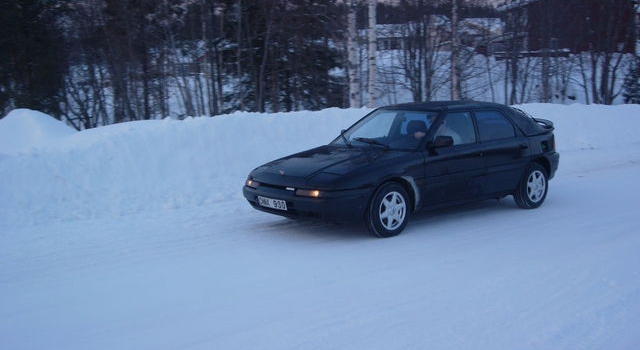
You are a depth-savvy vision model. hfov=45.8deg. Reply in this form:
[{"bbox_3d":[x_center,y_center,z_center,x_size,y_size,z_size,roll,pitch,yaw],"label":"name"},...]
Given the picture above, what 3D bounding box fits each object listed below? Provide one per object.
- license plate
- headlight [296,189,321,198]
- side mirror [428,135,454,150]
[{"bbox_3d":[-0.485,0.284,7.727,0.030,0.112,0.485,-7,10,-39],"label":"license plate"},{"bbox_3d":[-0.114,0.180,7.434,0.080,0.065,0.300,-7,10,-39],"label":"headlight"},{"bbox_3d":[1.294,-0.347,8.078,0.120,0.130,0.220,-7,10,-39],"label":"side mirror"}]

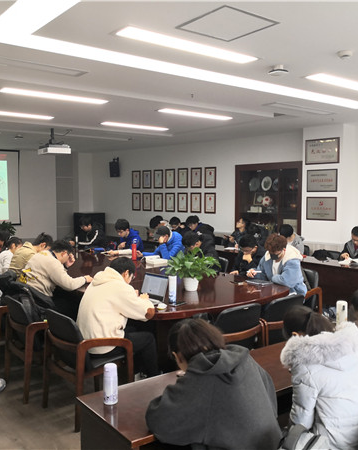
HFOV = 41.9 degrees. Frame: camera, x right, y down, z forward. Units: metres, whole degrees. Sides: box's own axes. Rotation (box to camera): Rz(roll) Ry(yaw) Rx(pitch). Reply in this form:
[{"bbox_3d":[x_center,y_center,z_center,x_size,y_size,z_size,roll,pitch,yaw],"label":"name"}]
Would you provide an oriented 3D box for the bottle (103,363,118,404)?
[{"bbox_3d":[-0.301,0.694,2.062,0.066,0.184,0.066,0,4,0],"label":"bottle"}]

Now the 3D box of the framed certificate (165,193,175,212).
[{"bbox_3d":[-0.190,-0.508,10.800,0.317,0.438,0.025,4,6,44],"label":"framed certificate"}]

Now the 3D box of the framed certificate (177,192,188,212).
[{"bbox_3d":[0.078,-0.480,10.193,0.030,0.412,0.327,-4,5,-38],"label":"framed certificate"}]

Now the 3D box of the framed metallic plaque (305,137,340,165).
[{"bbox_3d":[2.256,-1.157,7.389,0.030,0.391,0.628,-4,5,-38],"label":"framed metallic plaque"}]

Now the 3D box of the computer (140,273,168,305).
[{"bbox_3d":[-0.301,0.538,3.981,0.280,0.220,0.345,-4,5,-38],"label":"computer"}]

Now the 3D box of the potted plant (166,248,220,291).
[{"bbox_3d":[0.138,0.465,4.958,0.570,0.430,0.520,0,4,0],"label":"potted plant"}]

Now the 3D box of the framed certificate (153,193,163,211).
[{"bbox_3d":[-0.509,-0.564,11.731,0.030,0.460,0.338,-4,5,-44],"label":"framed certificate"}]

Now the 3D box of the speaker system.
[{"bbox_3d":[-1.709,-1.525,12.518,0.270,0.450,0.270,0,4,6],"label":"speaker system"}]

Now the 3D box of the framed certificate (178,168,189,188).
[{"bbox_3d":[0.103,-1.100,11.070,0.030,0.460,0.338,-4,5,-44],"label":"framed certificate"}]

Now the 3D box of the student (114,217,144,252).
[{"bbox_3d":[-0.929,0.545,7.686,0.780,1.250,0.540,-3,5,-37],"label":"student"}]

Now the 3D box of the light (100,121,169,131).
[{"bbox_3d":[-0.667,-1.585,7.462,1.220,0.080,0.200,-4,5,-38],"label":"light"}]

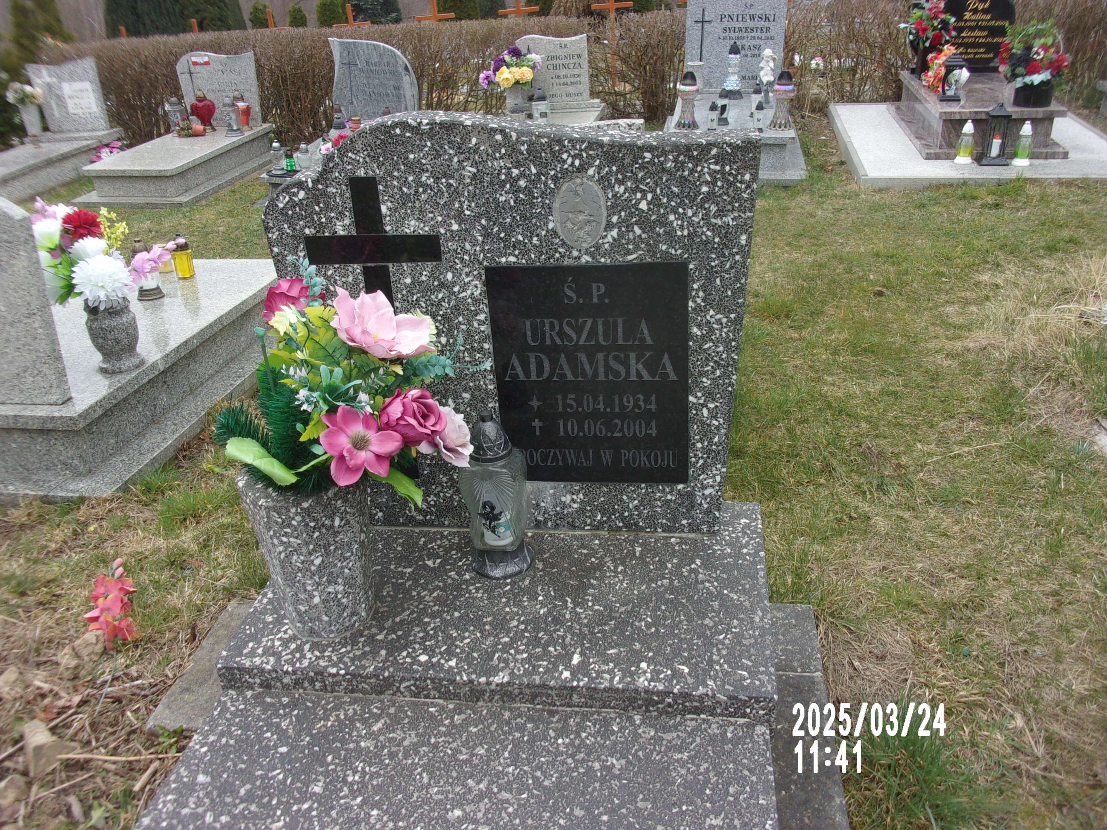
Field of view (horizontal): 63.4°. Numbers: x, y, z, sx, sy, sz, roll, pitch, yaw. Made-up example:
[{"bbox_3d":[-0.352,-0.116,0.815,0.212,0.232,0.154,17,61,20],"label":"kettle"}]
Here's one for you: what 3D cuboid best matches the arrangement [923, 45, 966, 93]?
[{"bbox_3d":[2.609,-2.319,6.010,0.270,0.300,0.220,2,28,10],"label":"arrangement"}]

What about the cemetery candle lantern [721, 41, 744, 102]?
[{"bbox_3d":[1.265,-2.387,6.186,0.145,0.386,0.145,2,28,10],"label":"cemetery candle lantern"}]

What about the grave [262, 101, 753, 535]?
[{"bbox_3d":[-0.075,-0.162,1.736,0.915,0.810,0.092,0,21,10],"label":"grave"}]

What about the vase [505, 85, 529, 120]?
[{"bbox_3d":[-0.259,-2.200,6.300,0.170,0.290,0.170,2,29,12],"label":"vase"}]

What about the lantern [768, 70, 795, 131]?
[{"bbox_3d":[1.414,-1.939,5.492,0.160,0.339,0.160,2,28,10],"label":"lantern"}]

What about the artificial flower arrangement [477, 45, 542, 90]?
[{"bbox_3d":[-0.306,-2.456,6.334,0.420,0.285,0.330,2,28,10],"label":"artificial flower arrangement"}]

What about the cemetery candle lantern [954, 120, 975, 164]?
[{"bbox_3d":[2.463,-1.630,5.340,0.115,0.243,0.115,2,29,12],"label":"cemetery candle lantern"}]

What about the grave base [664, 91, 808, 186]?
[{"bbox_3d":[1.256,-1.965,6.232,0.850,0.270,2.000,2,28,10],"label":"grave base"}]

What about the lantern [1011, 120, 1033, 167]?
[{"bbox_3d":[2.757,-1.591,5.229,0.115,0.247,0.115,2,29,12],"label":"lantern"}]

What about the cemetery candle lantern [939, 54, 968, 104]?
[{"bbox_3d":[2.542,-2.140,5.677,0.165,0.275,0.150,2,29,12],"label":"cemetery candle lantern"}]

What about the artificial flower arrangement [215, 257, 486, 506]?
[{"bbox_3d":[-0.322,-0.053,1.420,0.430,0.400,0.340,1,28,10],"label":"artificial flower arrangement"}]

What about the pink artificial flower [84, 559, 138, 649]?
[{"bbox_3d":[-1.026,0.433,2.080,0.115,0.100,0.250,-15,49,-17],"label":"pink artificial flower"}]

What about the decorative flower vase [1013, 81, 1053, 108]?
[{"bbox_3d":[2.906,-1.960,5.417,0.240,0.160,0.220,2,29,12],"label":"decorative flower vase"}]

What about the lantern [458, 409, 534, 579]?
[{"bbox_3d":[-0.109,0.139,1.672,0.130,0.330,0.125,1,28,10],"label":"lantern"}]

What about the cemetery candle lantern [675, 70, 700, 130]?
[{"bbox_3d":[0.849,-2.006,5.674,0.155,0.344,0.155,2,28,10],"label":"cemetery candle lantern"}]

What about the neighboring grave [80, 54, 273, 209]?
[{"bbox_3d":[-2.818,-2.220,6.784,0.870,0.840,1.960,2,28,9],"label":"neighboring grave"}]

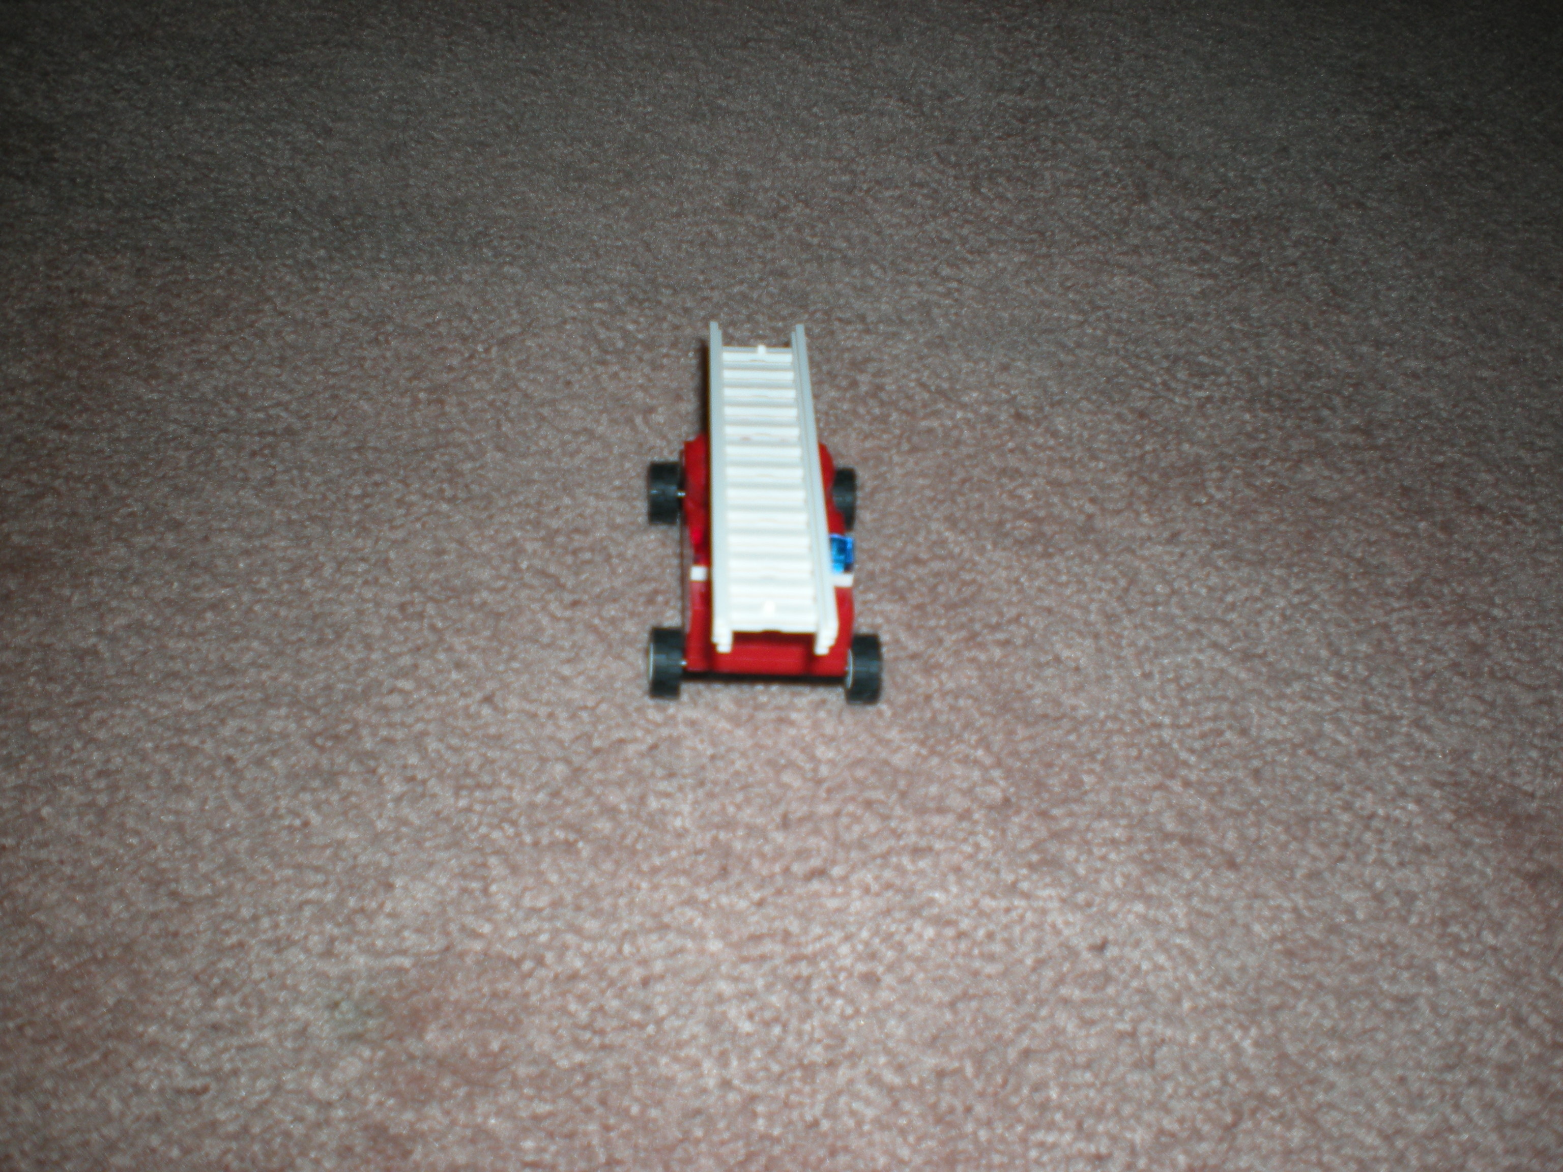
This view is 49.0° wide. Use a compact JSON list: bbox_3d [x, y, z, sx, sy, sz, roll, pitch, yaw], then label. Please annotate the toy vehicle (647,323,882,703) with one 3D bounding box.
[{"bbox_3d":[-0.004,-0.014,0.361,0.045,0.032,0.128,2,37,-5],"label":"toy vehicle"}]

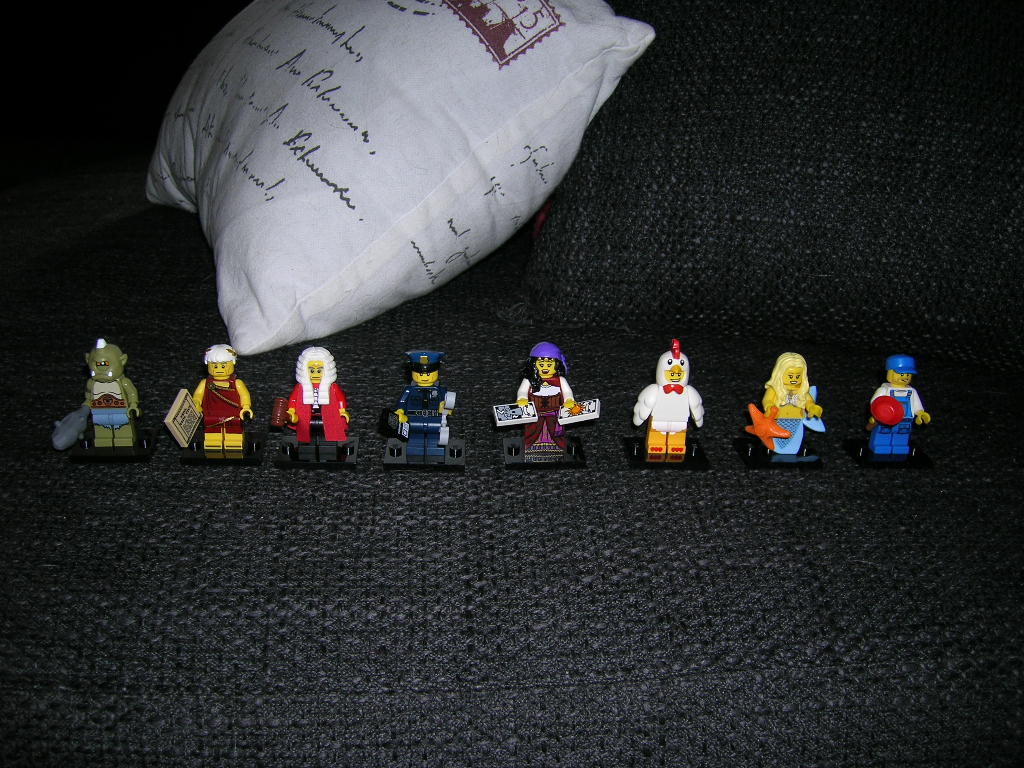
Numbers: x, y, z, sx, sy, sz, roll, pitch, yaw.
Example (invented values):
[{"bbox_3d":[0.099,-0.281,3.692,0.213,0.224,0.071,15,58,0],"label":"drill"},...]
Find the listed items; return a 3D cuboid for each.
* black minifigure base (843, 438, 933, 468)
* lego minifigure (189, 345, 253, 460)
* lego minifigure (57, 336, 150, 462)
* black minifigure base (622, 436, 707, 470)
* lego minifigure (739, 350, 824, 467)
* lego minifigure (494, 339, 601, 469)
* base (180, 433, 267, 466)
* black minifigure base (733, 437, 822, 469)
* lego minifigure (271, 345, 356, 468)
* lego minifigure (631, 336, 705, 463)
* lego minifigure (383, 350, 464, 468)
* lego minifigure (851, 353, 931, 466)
[{"bbox_3d":[0.154,0.028,0.414,0.032,0.005,0.024,0,21,-3],"label":"black minifigure base"},{"bbox_3d":[-0.113,0.005,0.392,0.025,0.042,0.016,0,21,-2],"label":"lego minifigure"},{"bbox_3d":[-0.160,0.005,0.393,0.037,0.046,0.025,-1,21,-5],"label":"lego minifigure"},{"bbox_3d":[0.062,0.028,0.412,0.032,0.005,0.024,0,21,-1],"label":"black minifigure base"},{"bbox_3d":[0.111,0.007,0.409,0.034,0.042,0.024,0,21,-2],"label":"lego minifigure"},{"bbox_3d":[0.014,0.008,0.398,0.043,0.048,0.027,0,21,-3],"label":"lego minifigure"},{"bbox_3d":[-0.114,0.025,0.401,0.032,0.005,0.024,0,21,-2],"label":"base"},{"bbox_3d":[0.109,0.028,0.416,0.032,0.005,0.024,0,21,-2],"label":"black minifigure base"},{"bbox_3d":[-0.077,0.008,0.395,0.033,0.046,0.024,-1,21,-4],"label":"lego minifigure"},{"bbox_3d":[0.063,0.005,0.403,0.029,0.047,0.015,0,21,-1],"label":"lego minifigure"},{"bbox_3d":[-0.035,0.009,0.394,0.033,0.045,0.025,0,21,-2],"label":"lego minifigure"},{"bbox_3d":[0.156,0.009,0.403,0.028,0.041,0.022,0,21,-3],"label":"lego minifigure"}]

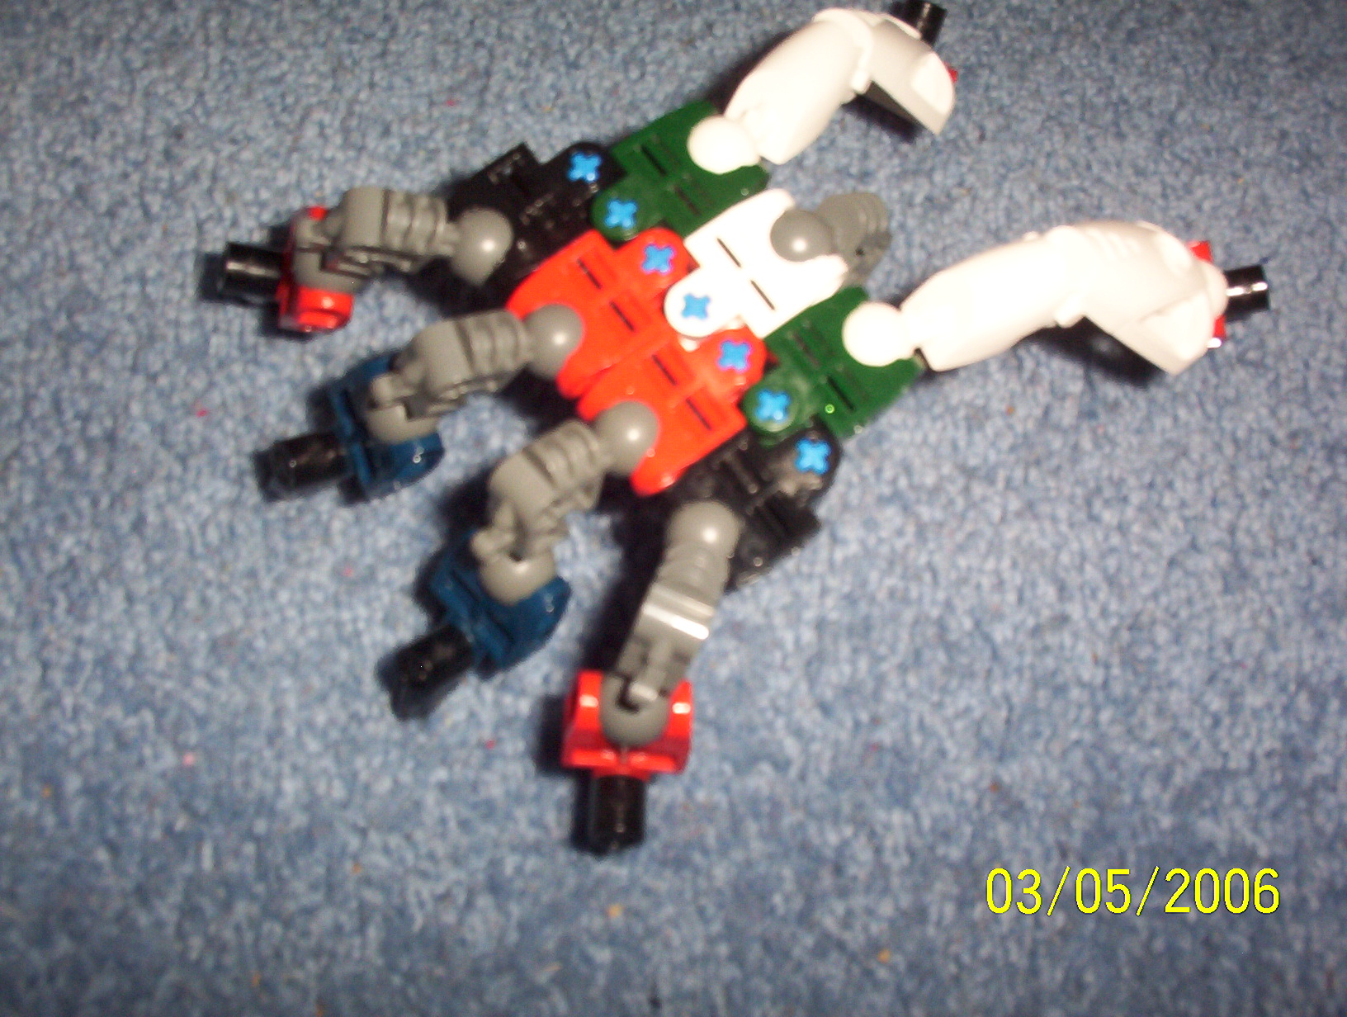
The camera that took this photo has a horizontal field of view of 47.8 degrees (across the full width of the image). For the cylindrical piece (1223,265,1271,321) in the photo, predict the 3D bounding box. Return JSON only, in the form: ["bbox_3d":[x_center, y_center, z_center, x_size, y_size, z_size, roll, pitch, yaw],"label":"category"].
[{"bbox_3d":[0.088,-0.033,0.235,0.009,0.007,0.007,-9,71,-10],"label":"cylindrical piece"}]

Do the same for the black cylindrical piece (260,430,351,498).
[{"bbox_3d":[-0.050,-0.006,0.208,0.009,0.007,0.007,-15,72,-11],"label":"black cylindrical piece"}]

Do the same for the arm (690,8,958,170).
[{"bbox_3d":[0.026,-0.061,0.216,0.017,0.021,0.071,6,26,36],"label":"arm"}]

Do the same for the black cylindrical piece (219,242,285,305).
[{"bbox_3d":[-0.059,-0.033,0.212,0.009,0.007,0.007,10,69,-2],"label":"black cylindrical piece"}]

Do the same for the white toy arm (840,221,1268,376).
[{"bbox_3d":[0.060,-0.030,0.209,0.090,0.020,0.017,-10,30,-37],"label":"white toy arm"}]

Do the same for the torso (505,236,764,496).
[{"bbox_3d":[-0.004,-0.020,0.191,0.023,0.009,0.032,-35,77,-9],"label":"torso"}]

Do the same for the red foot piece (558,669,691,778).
[{"bbox_3d":[-0.006,0.028,0.193,0.016,0.009,0.013,5,69,-4],"label":"red foot piece"}]

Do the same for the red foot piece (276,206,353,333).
[{"bbox_3d":[-0.049,-0.033,0.208,0.013,0.009,0.016,7,69,-3],"label":"red foot piece"}]

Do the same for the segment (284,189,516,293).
[{"bbox_3d":[-0.036,-0.036,0.200,0.034,0.013,0.009,2,27,27],"label":"segment"}]

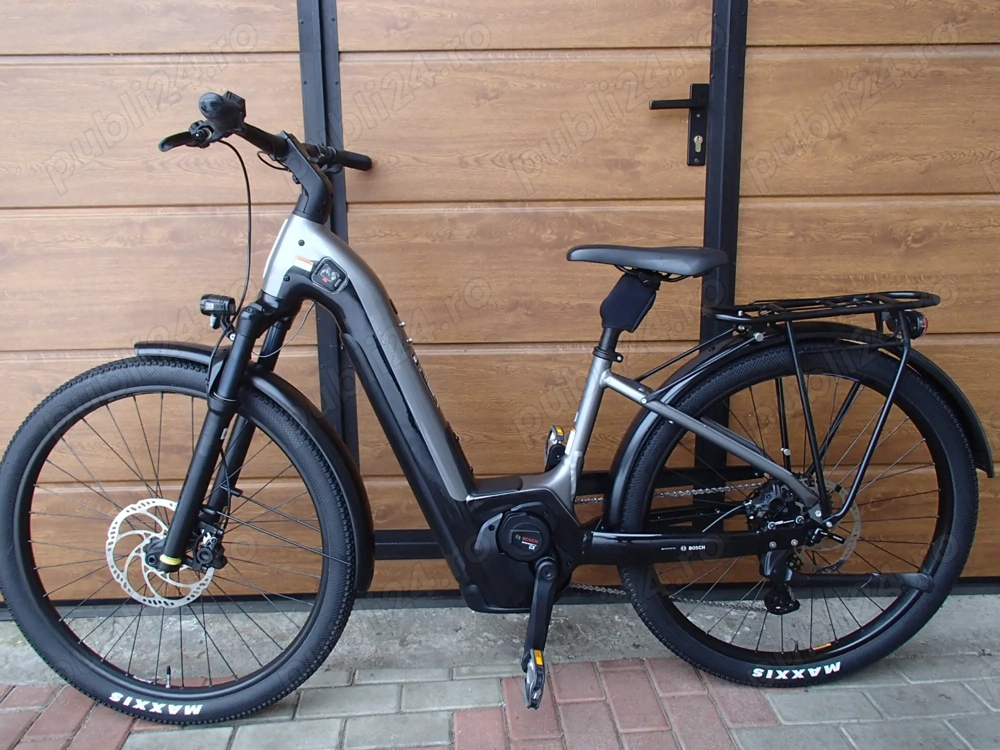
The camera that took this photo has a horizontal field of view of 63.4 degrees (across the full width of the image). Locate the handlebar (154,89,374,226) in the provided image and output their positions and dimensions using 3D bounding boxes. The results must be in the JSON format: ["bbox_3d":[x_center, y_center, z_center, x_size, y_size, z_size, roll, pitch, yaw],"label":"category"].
[{"bbox_3d":[-0.356,-0.352,1.390,0.135,0.177,0.695,1,9,8],"label":"handlebar"}]

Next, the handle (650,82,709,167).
[{"bbox_3d":[0.374,-0.522,1.689,0.131,0.166,0.058,-1,12,-1],"label":"handle"}]

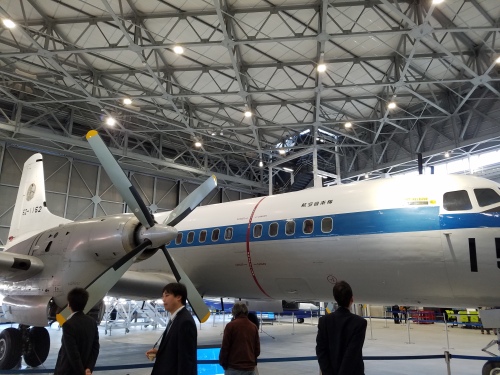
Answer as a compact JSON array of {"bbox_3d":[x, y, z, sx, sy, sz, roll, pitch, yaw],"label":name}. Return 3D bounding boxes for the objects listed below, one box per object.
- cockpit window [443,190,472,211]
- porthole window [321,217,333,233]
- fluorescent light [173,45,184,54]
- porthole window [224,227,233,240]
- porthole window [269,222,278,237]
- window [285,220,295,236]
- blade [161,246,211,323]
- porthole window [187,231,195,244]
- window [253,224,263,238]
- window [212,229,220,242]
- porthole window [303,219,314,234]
[{"bbox_3d":[3.847,0.246,6.944,0.470,0.410,0.060,-4,-36,28],"label":"cockpit window"},{"bbox_3d":[1.722,0.828,8.253,0.280,0.350,0.050,-10,-27,36],"label":"porthole window"},{"bbox_3d":[-3.851,-7.416,20.224,0.500,0.300,0.500,0,-15,0],"label":"fluorescent light"},{"bbox_3d":[-0.532,1.236,9.889,0.280,0.350,0.050,-10,-27,36],"label":"porthole window"},{"bbox_3d":[0.595,1.032,9.071,0.280,0.350,0.050,-10,-27,36],"label":"porthole window"},{"bbox_3d":[0.971,0.964,8.799,0.280,0.350,0.050,-10,-27,36],"label":"window"},{"bbox_3d":[-1.279,1.986,7.587,0.130,1.870,0.310,-10,25,36],"label":"blade"},{"bbox_3d":[-1.660,1.440,10.707,0.280,0.350,0.050,-10,-27,36],"label":"porthole window"},{"bbox_3d":[0.219,1.100,9.344,0.280,0.350,0.050,-10,-27,36],"label":"window"},{"bbox_3d":[-0.908,1.304,10.162,0.280,0.350,0.050,-10,-27,36],"label":"window"},{"bbox_3d":[1.347,0.896,8.526,0.280,0.350,0.050,-10,-27,36],"label":"porthole window"}]

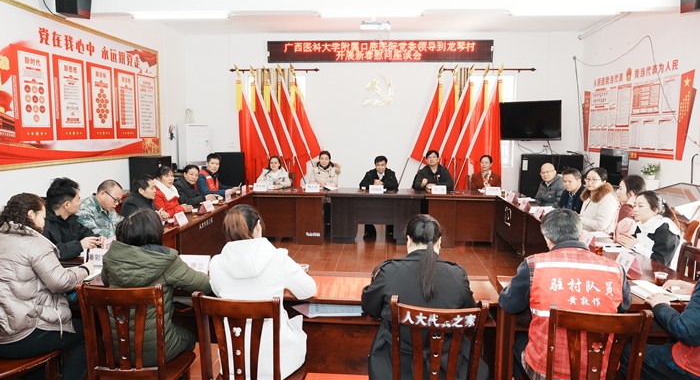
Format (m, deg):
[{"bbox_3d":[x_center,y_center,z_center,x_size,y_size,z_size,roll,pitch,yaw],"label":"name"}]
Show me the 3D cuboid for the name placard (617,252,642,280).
[{"bbox_3d":[1.815,0.473,3.421,0.096,0.113,0.200,1,7,3],"label":"name placard"}]

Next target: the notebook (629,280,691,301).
[{"bbox_3d":[1.740,0.568,2.973,0.330,0.025,0.290,0,7,-6],"label":"notebook"}]

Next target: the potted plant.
[{"bbox_3d":[3.381,-0.219,5.903,0.200,0.200,0.200,1,6,5],"label":"potted plant"}]

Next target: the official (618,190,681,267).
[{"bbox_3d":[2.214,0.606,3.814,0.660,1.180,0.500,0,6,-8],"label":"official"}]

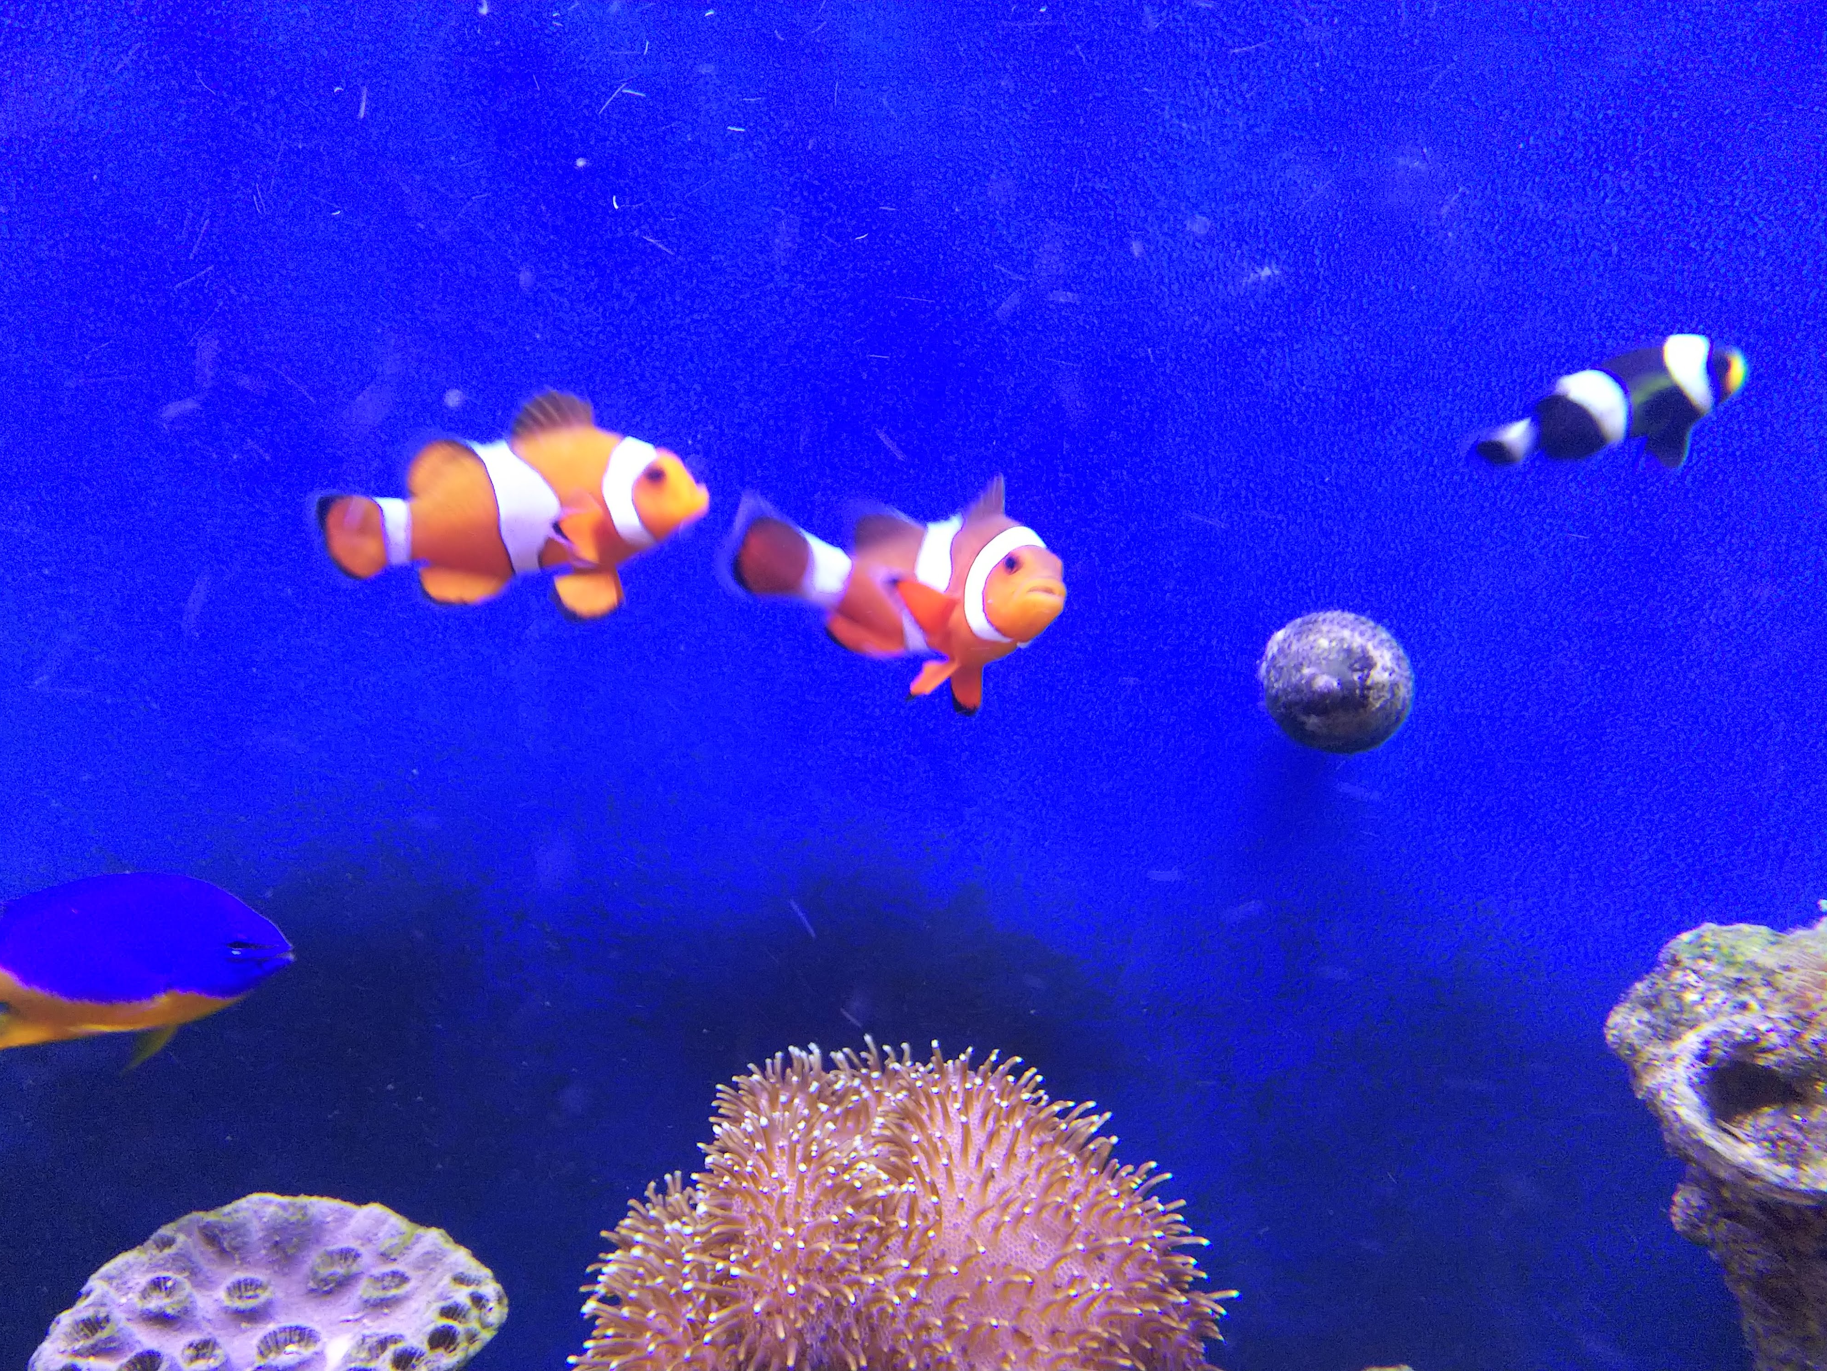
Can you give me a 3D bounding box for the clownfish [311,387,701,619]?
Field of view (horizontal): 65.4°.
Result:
[{"bbox_3d":[-0.077,-0.035,0.275,0.075,0.043,0.024,-5,3,9],"label":"clownfish"}]

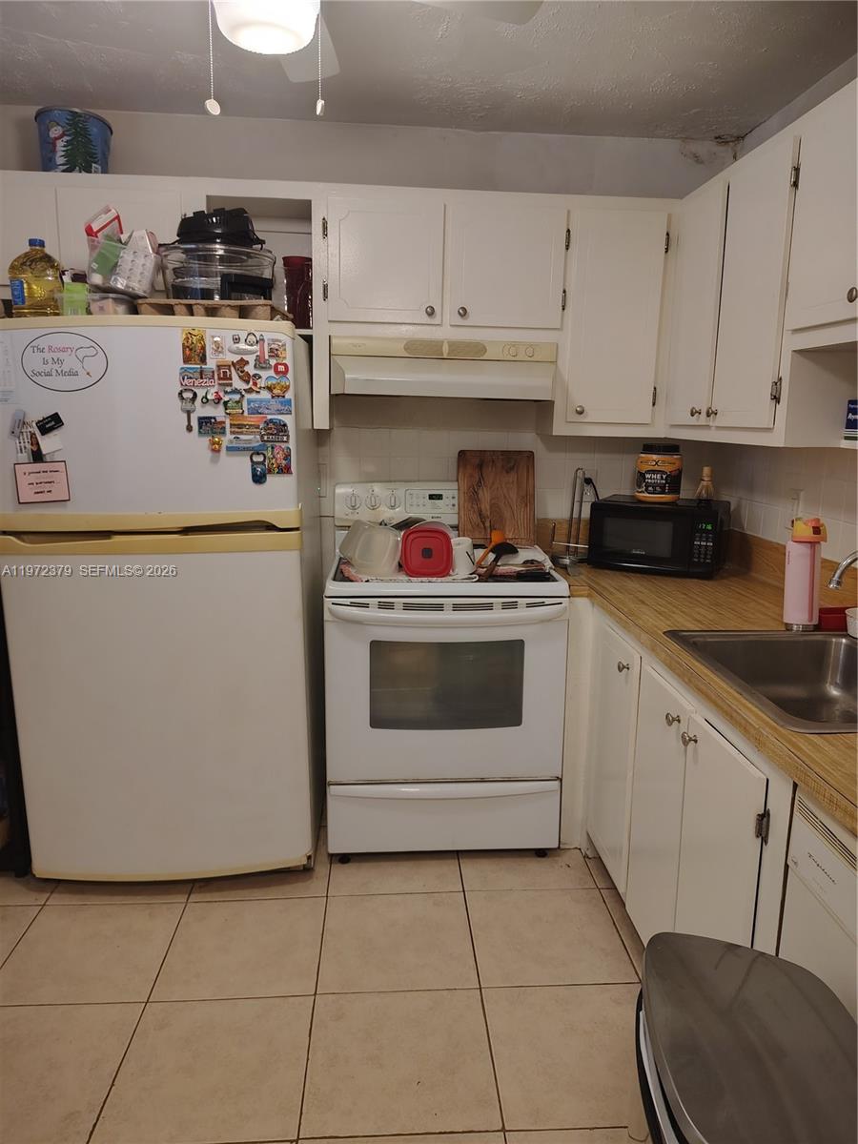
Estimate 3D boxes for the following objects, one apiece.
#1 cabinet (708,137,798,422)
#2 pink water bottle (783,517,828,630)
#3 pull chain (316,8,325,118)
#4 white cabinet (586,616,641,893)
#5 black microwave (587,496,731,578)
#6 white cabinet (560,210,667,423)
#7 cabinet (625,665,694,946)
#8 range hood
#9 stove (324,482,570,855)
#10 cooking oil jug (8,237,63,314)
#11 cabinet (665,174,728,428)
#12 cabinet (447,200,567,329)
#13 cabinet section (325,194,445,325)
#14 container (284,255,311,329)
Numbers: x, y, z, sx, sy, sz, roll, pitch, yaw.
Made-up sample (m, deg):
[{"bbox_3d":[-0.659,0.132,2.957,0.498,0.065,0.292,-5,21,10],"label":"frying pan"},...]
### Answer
[{"bbox_3d":[1.018,-0.729,2.119,0.335,0.690,0.375,0,11,-4],"label":"cabinet"},{"bbox_3d":[0.964,0.008,2.043,0.083,0.278,0.086,-1,11,-10],"label":"pink water bottle"},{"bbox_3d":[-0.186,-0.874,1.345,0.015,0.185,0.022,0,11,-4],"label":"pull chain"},{"bbox_3d":[0.830,0.562,2.470,0.548,0.755,0.415,0,11,-4],"label":"white cabinet"},{"bbox_3d":[0.875,-0.152,2.997,0.450,0.250,0.335,6,12,26],"label":"black microwave"},{"bbox_3d":[0.609,-0.869,2.794,0.309,0.674,0.310,0,11,-5],"label":"white cabinet"},{"bbox_3d":[0.860,0.645,2.079,0.548,0.745,0.335,0,11,-4],"label":"cabinet"},{"bbox_3d":[0.048,-0.693,2.721,0.757,0.192,0.475,0,11,-4],"label":"range hood"},{"bbox_3d":[0.036,0.315,2.796,0.756,1.200,0.700,0,11,-4],"label":"stove"},{"bbox_3d":[-1.086,-0.803,2.205,0.122,0.238,0.130,-8,14,-39],"label":"cooking oil jug"},{"bbox_3d":[0.978,-0.799,2.467,0.310,0.674,0.340,0,11,-5],"label":"cabinet"},{"bbox_3d":[0.236,-1.020,2.732,0.383,0.368,0.310,0,11,-5],"label":"cabinet"},{"bbox_3d":[-0.149,-1.036,2.732,0.377,0.386,0.310,0,11,-4],"label":"cabinet section"},{"bbox_3d":[-0.443,-0.934,2.673,0.110,0.243,0.110,0,11,-4],"label":"container"}]

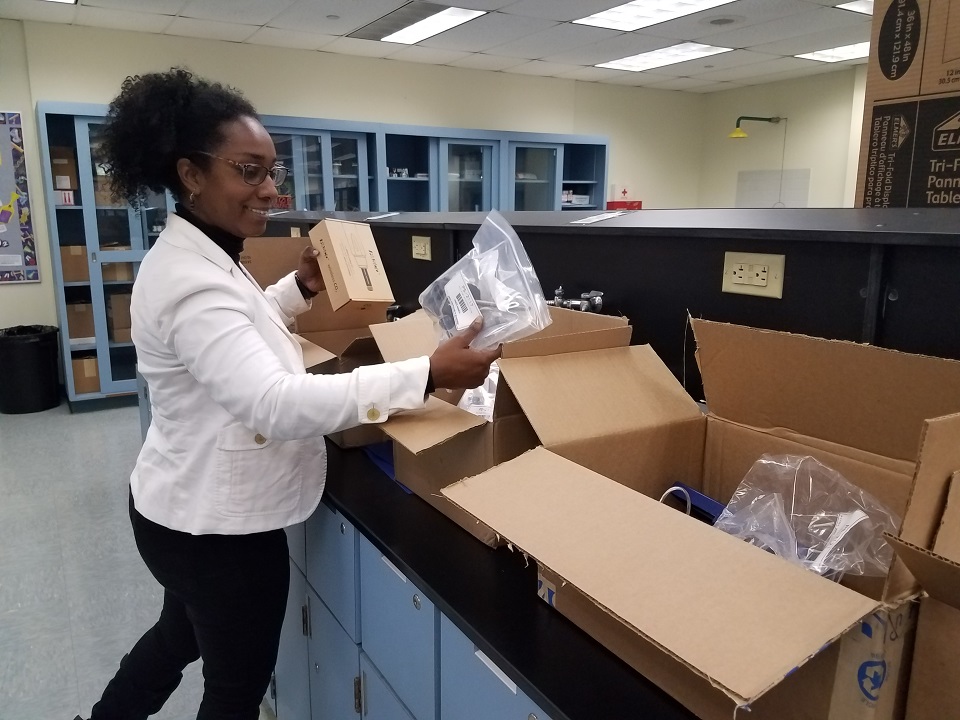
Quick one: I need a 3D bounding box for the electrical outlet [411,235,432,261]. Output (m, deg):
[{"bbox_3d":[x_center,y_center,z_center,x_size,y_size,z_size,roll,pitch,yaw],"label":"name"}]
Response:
[{"bbox_3d":[-0.183,-0.344,2.218,0.014,0.070,0.120,-7,13,-30],"label":"electrical outlet"}]

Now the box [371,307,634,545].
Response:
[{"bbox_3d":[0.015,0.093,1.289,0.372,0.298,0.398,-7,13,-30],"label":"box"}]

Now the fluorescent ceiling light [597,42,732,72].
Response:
[{"bbox_3d":[1.613,-2.724,6.410,0.590,0.080,1.200,-7,13,-30],"label":"fluorescent ceiling light"}]

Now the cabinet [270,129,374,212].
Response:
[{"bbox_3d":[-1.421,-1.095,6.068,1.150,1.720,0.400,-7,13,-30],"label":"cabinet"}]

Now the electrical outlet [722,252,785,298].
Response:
[{"bbox_3d":[0.444,-0.141,1.188,0.014,0.069,0.117,-7,13,-30],"label":"electrical outlet"}]

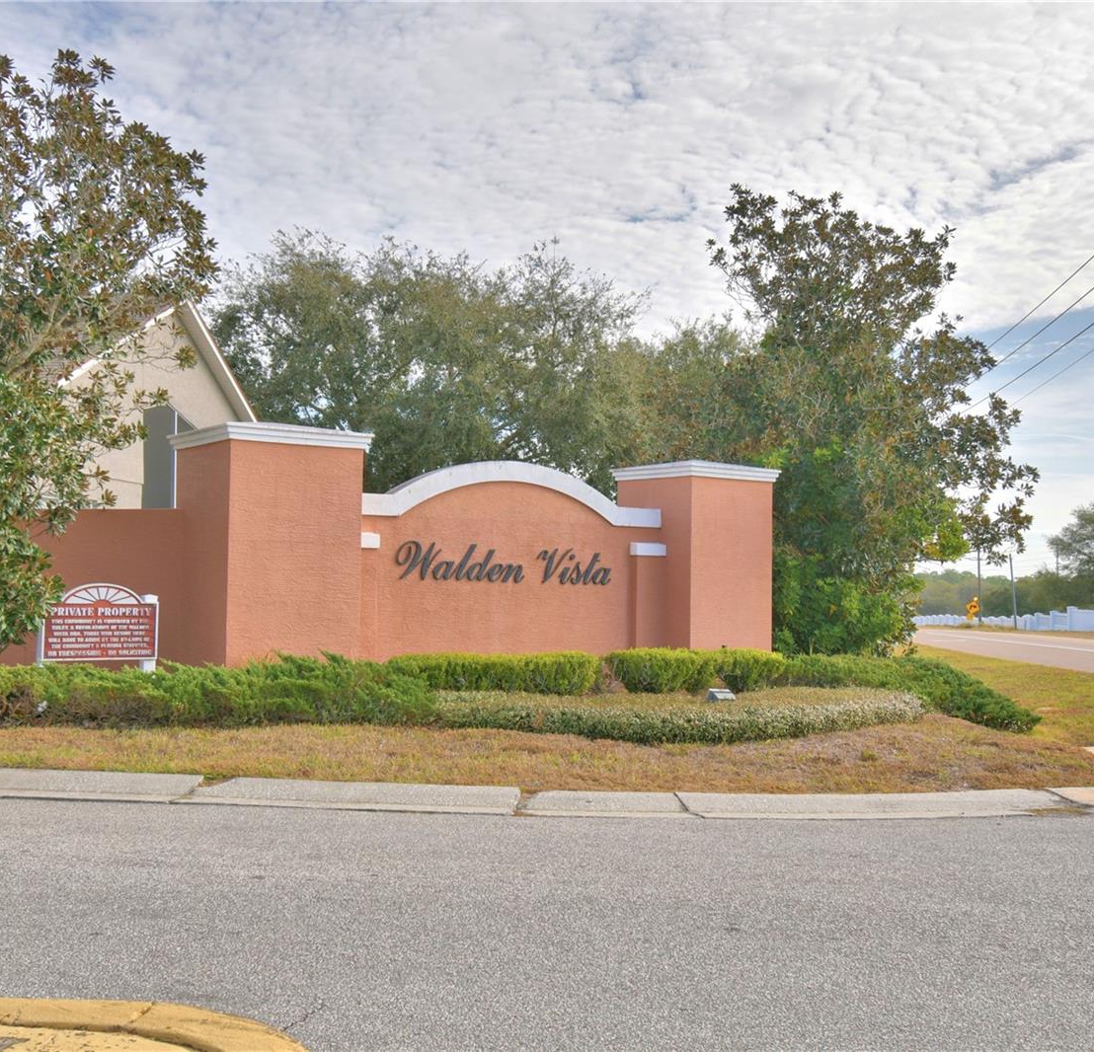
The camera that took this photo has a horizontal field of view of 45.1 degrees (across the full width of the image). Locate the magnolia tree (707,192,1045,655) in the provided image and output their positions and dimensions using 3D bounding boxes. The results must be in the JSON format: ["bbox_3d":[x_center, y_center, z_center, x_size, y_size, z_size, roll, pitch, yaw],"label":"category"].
[{"bbox_3d":[4.790,-1.343,19.639,5.100,7.491,4.800,0,-3,14],"label":"magnolia tree"}]

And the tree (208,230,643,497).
[{"bbox_3d":[-2.662,-1.898,29.796,10.200,9.486,9.400,1,-2,-5],"label":"tree"}]

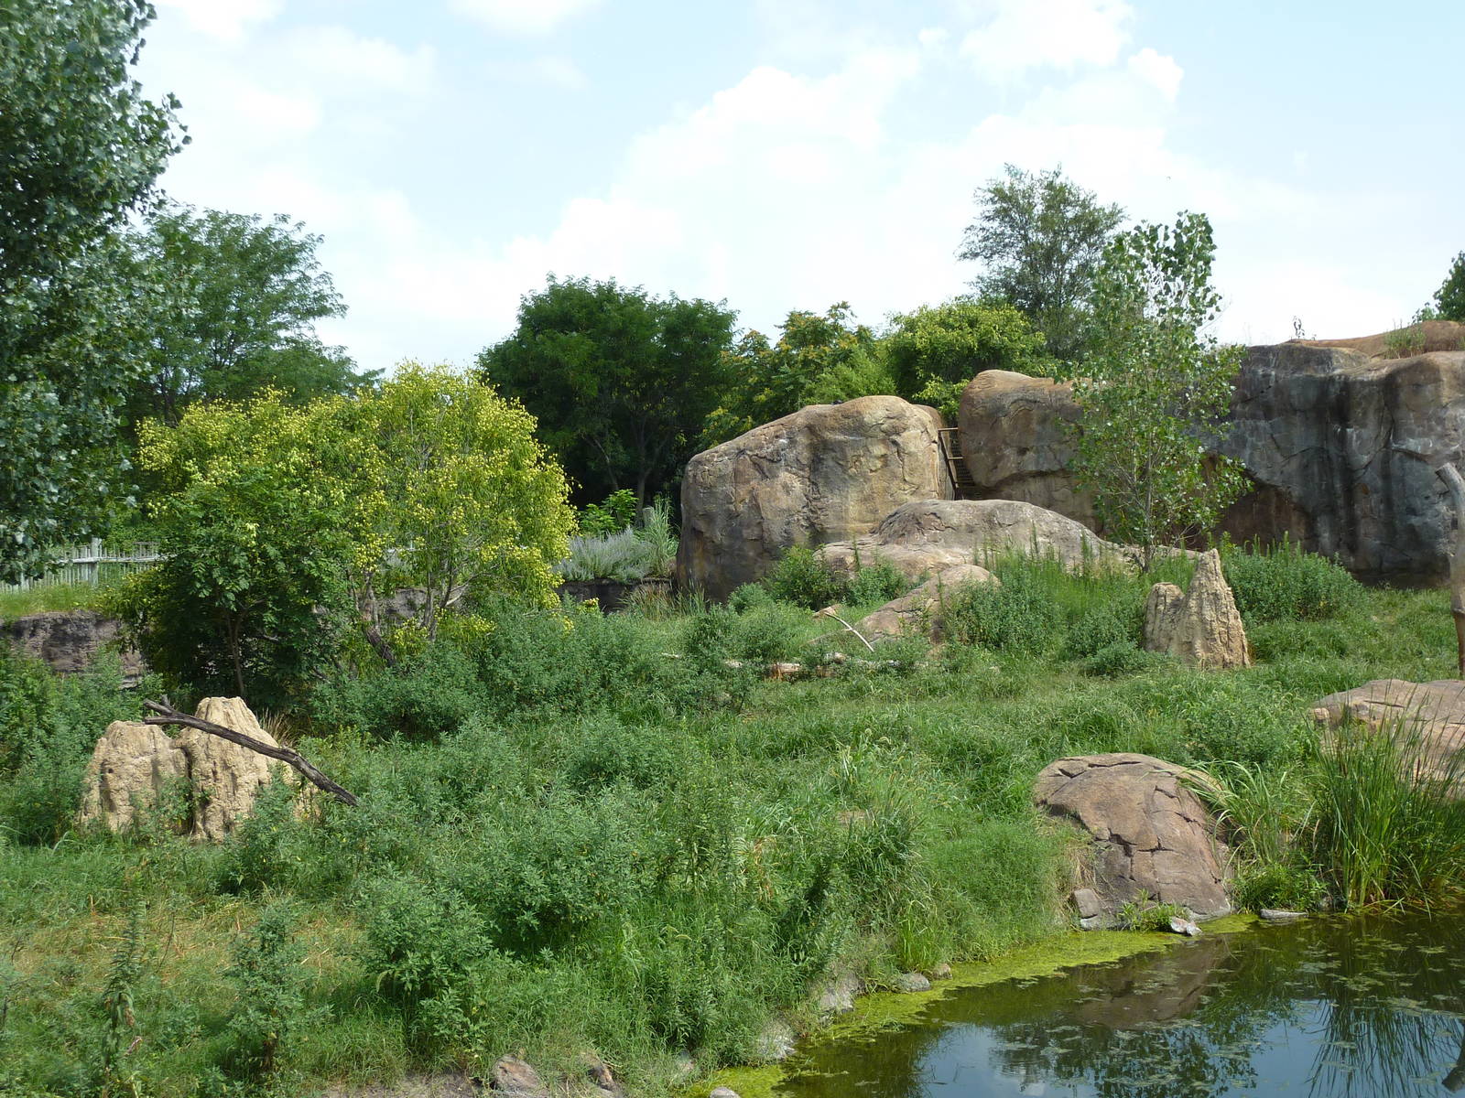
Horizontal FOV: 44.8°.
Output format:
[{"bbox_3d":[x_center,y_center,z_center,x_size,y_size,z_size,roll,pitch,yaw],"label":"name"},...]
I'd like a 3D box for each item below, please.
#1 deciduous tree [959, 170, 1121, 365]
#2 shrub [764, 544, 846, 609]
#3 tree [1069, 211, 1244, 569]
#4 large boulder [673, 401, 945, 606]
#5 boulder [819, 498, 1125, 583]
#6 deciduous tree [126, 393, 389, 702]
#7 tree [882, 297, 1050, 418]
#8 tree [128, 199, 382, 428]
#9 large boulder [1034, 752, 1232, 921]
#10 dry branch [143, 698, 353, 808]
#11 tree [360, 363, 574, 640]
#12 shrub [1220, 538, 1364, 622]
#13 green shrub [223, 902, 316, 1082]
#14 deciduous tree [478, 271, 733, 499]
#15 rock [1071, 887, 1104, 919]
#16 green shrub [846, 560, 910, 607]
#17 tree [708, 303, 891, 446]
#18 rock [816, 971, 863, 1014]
[{"bbox_3d":[9.527,-6.817,55.000,4.960,9.930,5.000,0,1,0],"label":"deciduous tree"},{"bbox_3d":[1.329,0.534,32.500,1.480,1.190,1.400,0,1,0],"label":"shrub"},{"bbox_3d":[7.873,-2.932,33.000,3.210,6.560,3.100,0,1,0],"label":"tree"},{"bbox_3d":[1.668,-0.977,37.000,5.580,4.270,4.600,0,1,0],"label":"large boulder"},{"bbox_3d":[4.530,-0.043,33.500,5.640,1.800,3.600,0,1,0],"label":"boulder"},{"bbox_3d":[-6.398,0.023,23.800,3.450,4.200,3.300,-1,1,0],"label":"deciduous tree"},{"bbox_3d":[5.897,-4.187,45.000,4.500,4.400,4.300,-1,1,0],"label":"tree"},{"bbox_3d":[-13.120,-4.992,48.000,7.200,8.400,7.000,-1,1,0],"label":"tree"},{"bbox_3d":[3.589,2.595,15.900,1.800,1.350,1.800,-1,1,0],"label":"large boulder"},{"bbox_3d":[-4.695,1.983,17.300,2.100,1.000,0.600,0,1,0],"label":"dry branch"},{"bbox_3d":[-3.884,-0.536,26.000,3.070,4.280,3.100,0,1,0],"label":"tree"},{"bbox_3d":[10.086,0.587,32.000,2.460,1.530,2.100,0,1,0],"label":"shrub"},{"bbox_3d":[-2.810,2.691,10.800,0.550,1.070,0.570,0,1,0],"label":"green shrub"},{"bbox_3d":[-3.314,-3.889,47.000,6.900,6.500,6.600,-1,1,0],"label":"deciduous tree"},{"bbox_3d":[2.994,2.999,15.000,0.280,0.250,0.250,-1,1,0],"label":"rock"},{"bbox_3d":[2.463,0.589,30.000,1.100,0.800,1.000,-1,1,0],"label":"green shrub"},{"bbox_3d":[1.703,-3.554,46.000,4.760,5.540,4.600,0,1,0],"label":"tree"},{"bbox_3d":[0.753,3.119,12.500,0.340,0.280,0.320,-1,1,0],"label":"rock"}]

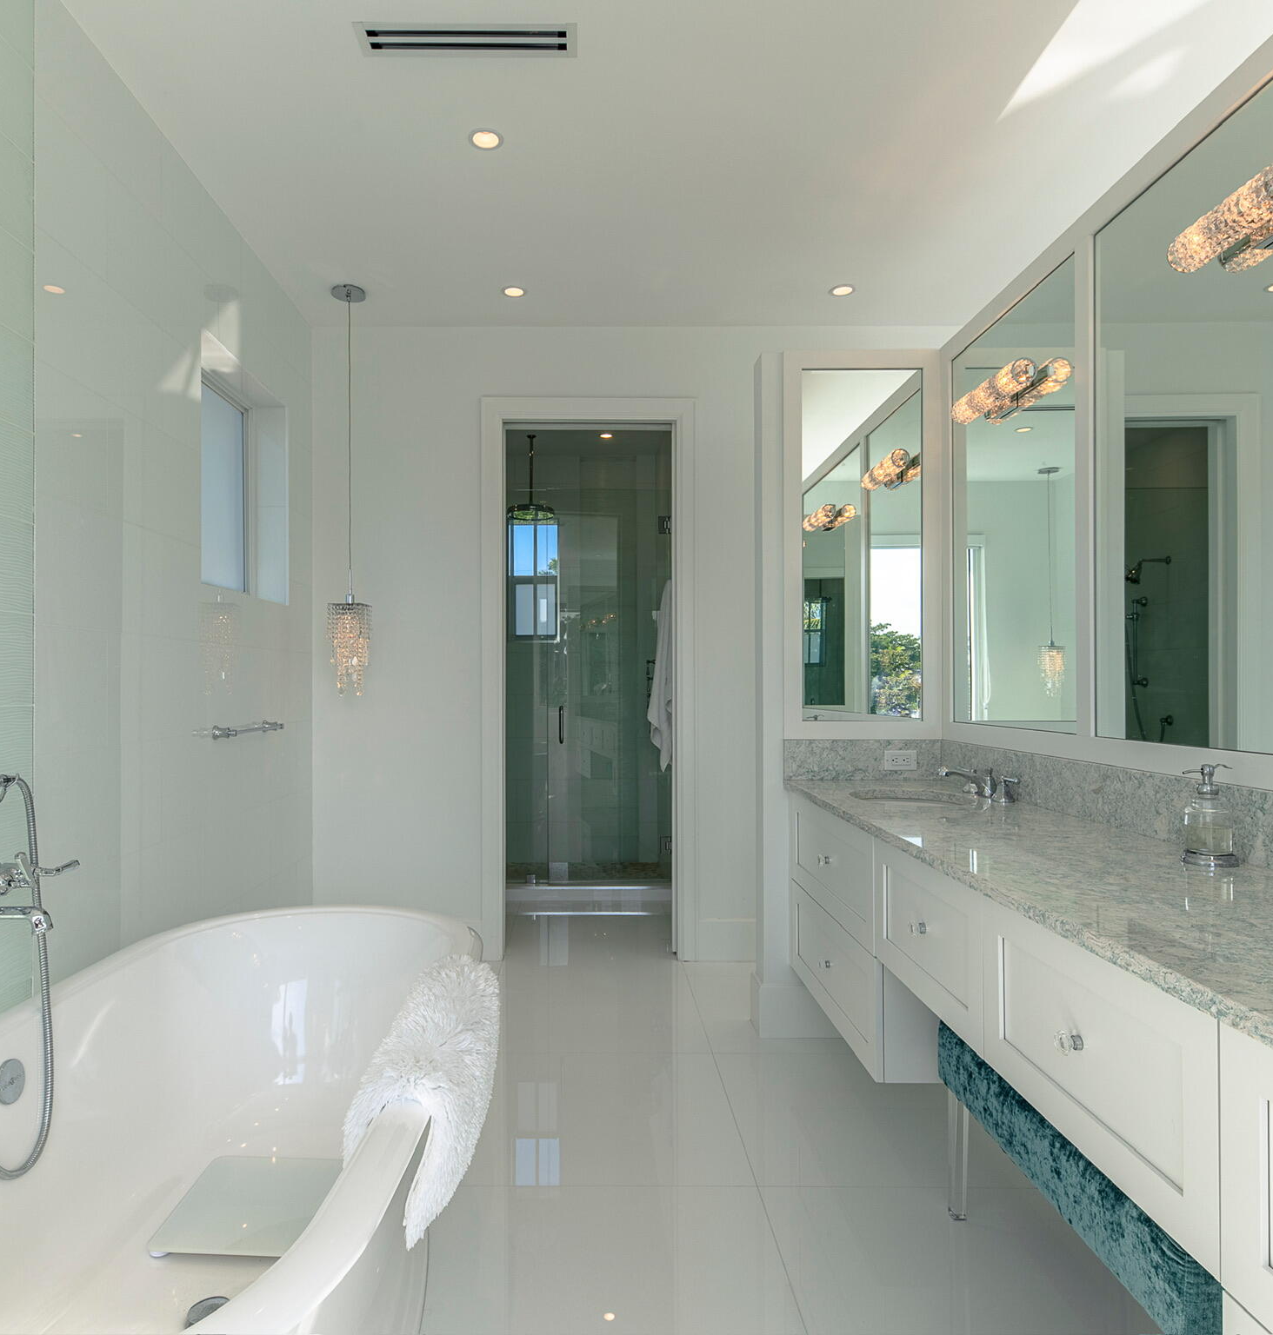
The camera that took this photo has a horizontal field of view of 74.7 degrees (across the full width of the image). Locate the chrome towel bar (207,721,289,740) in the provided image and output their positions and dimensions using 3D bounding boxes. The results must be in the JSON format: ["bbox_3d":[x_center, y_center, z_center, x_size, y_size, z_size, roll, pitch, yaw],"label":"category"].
[{"bbox_3d":[-1.385,0.226,3.010,0.082,0.050,0.490,0,-1,-3],"label":"chrome towel bar"}]

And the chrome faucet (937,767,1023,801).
[{"bbox_3d":[1.022,0.354,2.580,0.180,0.098,0.340,0,-1,-3],"label":"chrome faucet"}]

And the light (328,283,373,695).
[{"bbox_3d":[-1.187,-0.717,3.460,0.182,1.667,0.182,0,-1,-3],"label":"light"}]

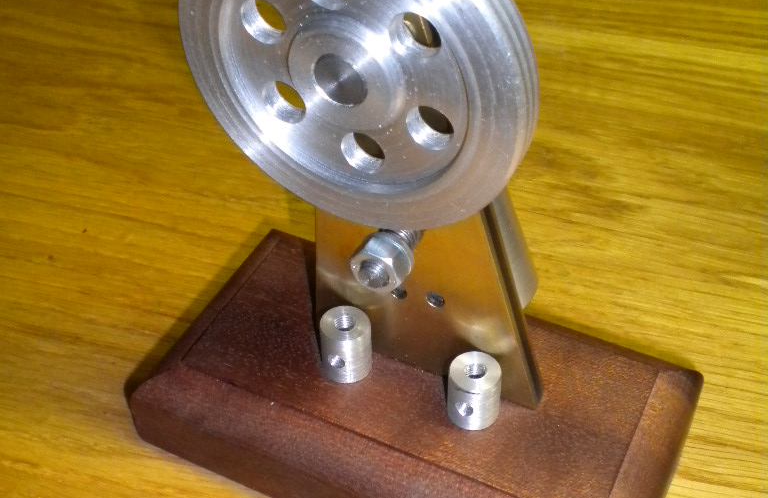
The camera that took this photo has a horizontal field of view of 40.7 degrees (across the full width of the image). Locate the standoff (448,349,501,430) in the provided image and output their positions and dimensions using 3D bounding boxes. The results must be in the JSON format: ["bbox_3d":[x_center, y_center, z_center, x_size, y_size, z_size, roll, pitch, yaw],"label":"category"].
[{"bbox_3d":[0.018,0.028,0.207,0.010,0.012,0.010,-1,43,1],"label":"standoff"}]

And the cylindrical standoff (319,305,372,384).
[{"bbox_3d":[-0.008,0.020,0.217,0.010,0.012,0.010,-1,43,1],"label":"cylindrical standoff"}]

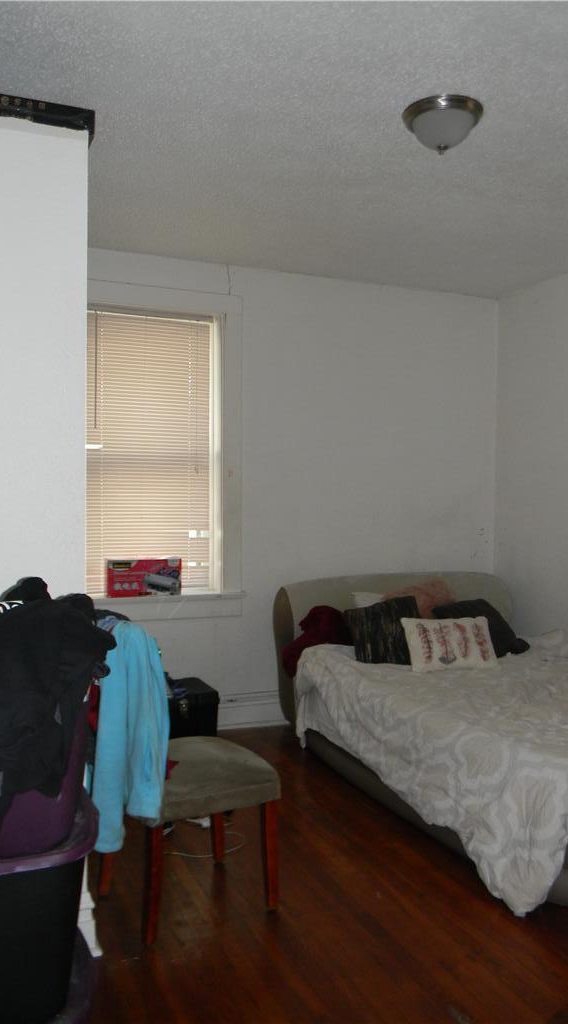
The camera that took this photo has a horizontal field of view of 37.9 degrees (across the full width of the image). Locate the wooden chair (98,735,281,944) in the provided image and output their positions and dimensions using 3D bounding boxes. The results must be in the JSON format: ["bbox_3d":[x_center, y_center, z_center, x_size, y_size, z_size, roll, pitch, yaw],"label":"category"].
[{"bbox_3d":[-0.349,0.824,2.808,0.538,0.970,0.458,0,0,-31],"label":"wooden chair"}]

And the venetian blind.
[{"bbox_3d":[-0.796,-0.351,4.814,0.780,1.655,0.040,0,0,-23],"label":"venetian blind"}]

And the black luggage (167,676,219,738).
[{"bbox_3d":[-0.605,1.129,4.543,0.400,0.340,0.358,0,0,-23],"label":"black luggage"}]

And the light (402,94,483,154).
[{"bbox_3d":[0.576,-1.376,3.008,0.287,0.154,0.287,0,0,0],"label":"light"}]

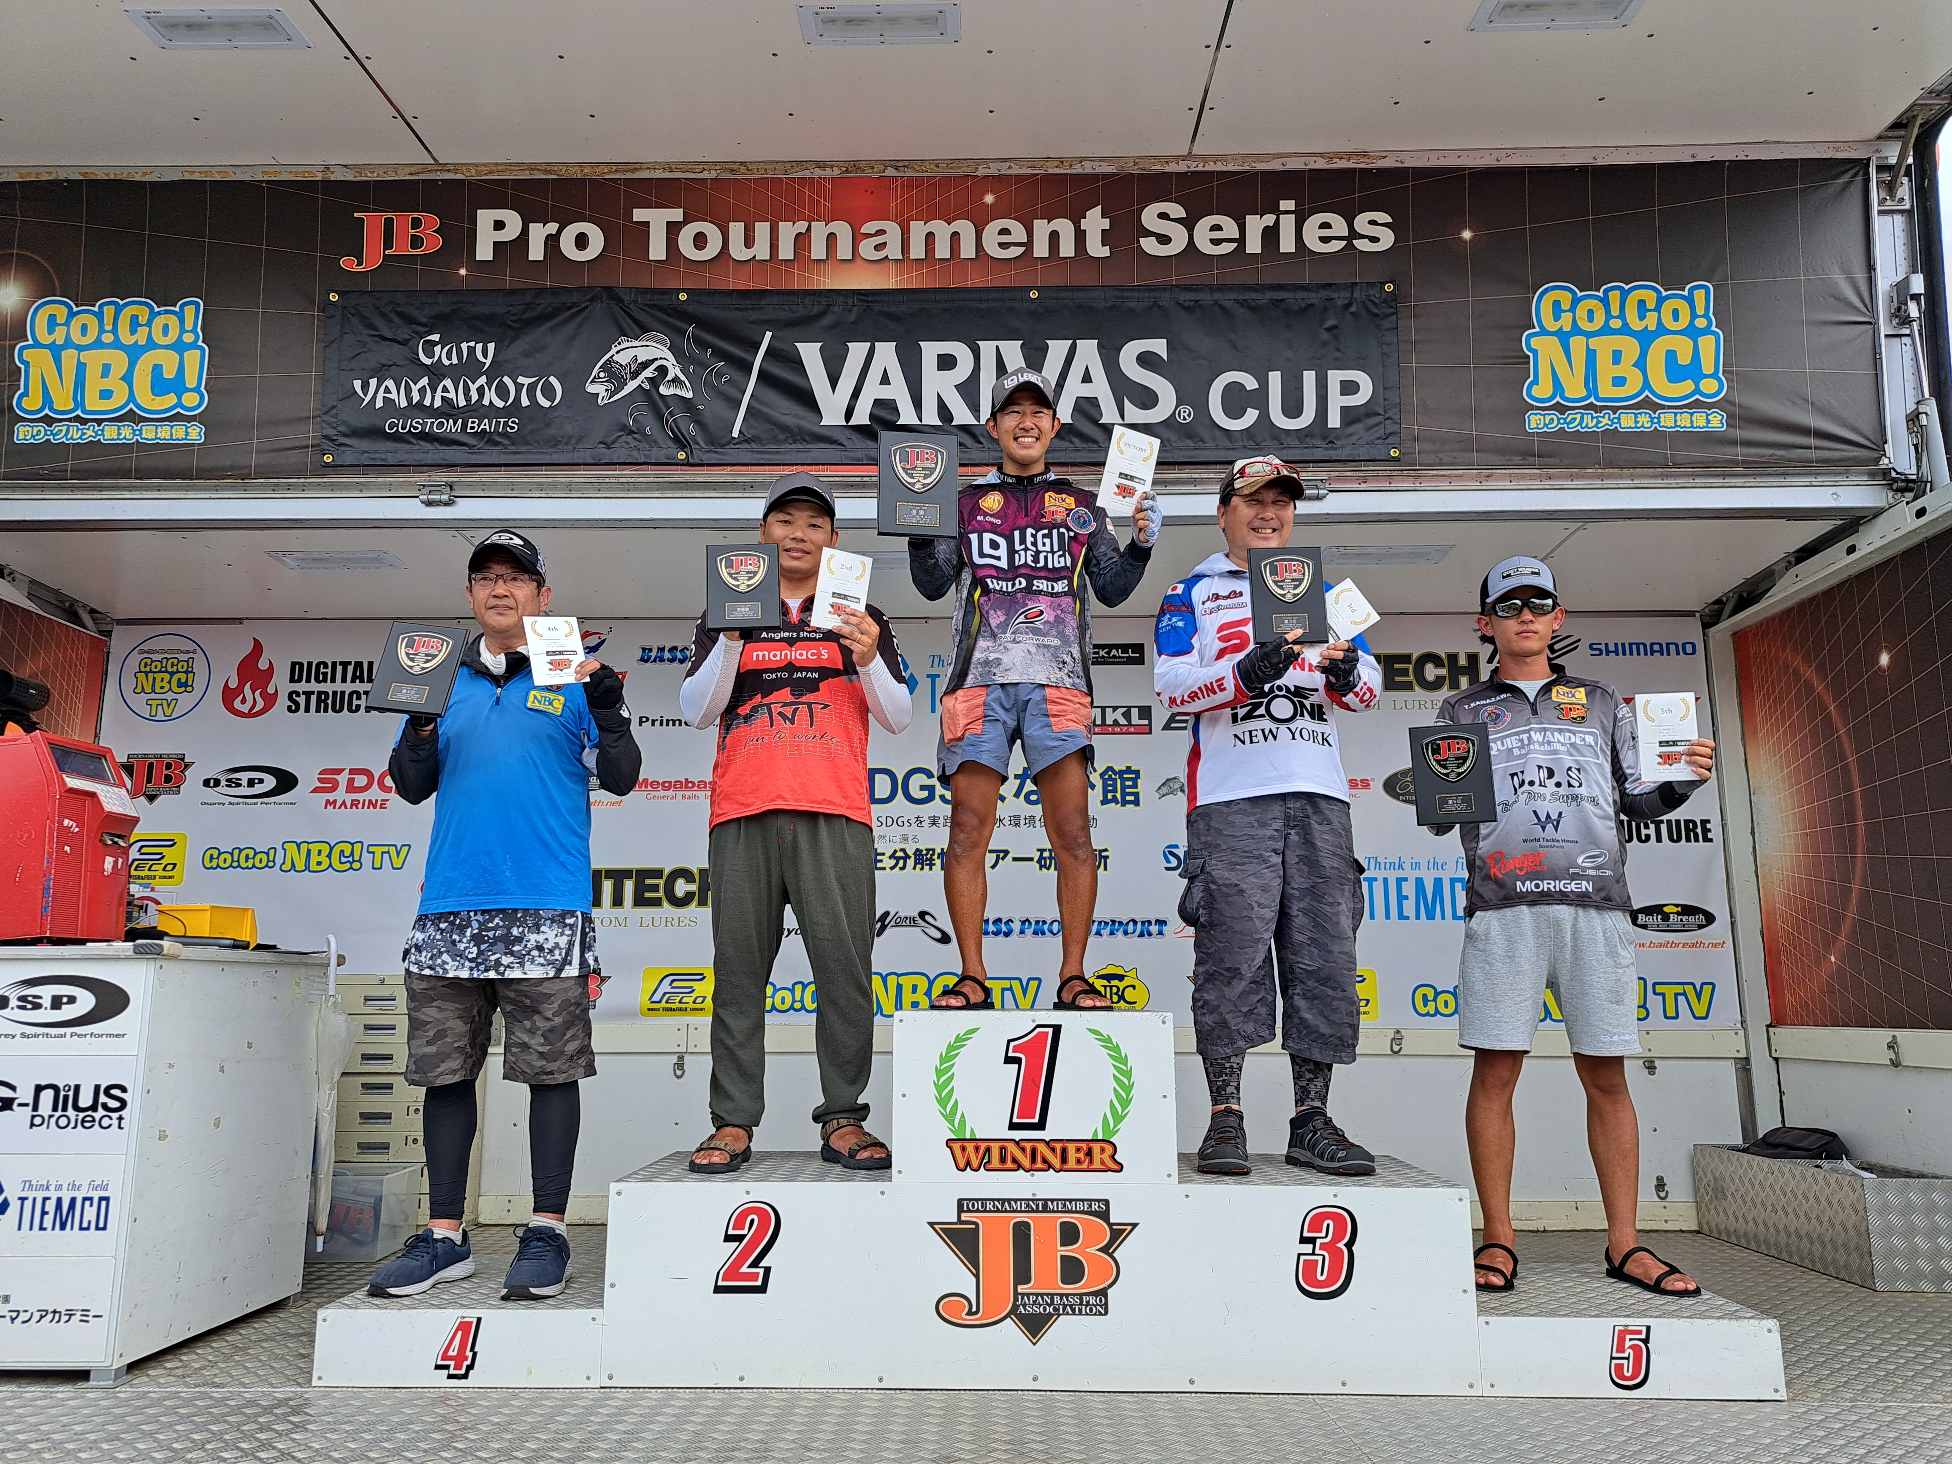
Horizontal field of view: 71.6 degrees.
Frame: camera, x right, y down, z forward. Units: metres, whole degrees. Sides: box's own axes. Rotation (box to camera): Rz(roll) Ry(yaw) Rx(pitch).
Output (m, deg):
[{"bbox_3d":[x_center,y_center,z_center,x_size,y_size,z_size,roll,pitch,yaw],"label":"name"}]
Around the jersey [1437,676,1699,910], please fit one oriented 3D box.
[{"bbox_3d":[1.424,0.136,3.327,0.580,0.630,0.360,-3,-11,15],"label":"jersey"}]

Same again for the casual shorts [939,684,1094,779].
[{"bbox_3d":[0.101,-0.025,3.431,0.390,0.320,0.260,0,-11,1],"label":"casual shorts"}]

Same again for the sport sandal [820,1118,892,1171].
[{"bbox_3d":[-0.285,0.974,3.219,0.107,0.105,0.270,5,-12,-22],"label":"sport sandal"}]

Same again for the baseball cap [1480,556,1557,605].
[{"bbox_3d":[1.367,-0.407,3.424,0.178,0.138,0.262,-3,-5,16],"label":"baseball cap"}]

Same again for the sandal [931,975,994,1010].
[{"bbox_3d":[-0.032,0.638,3.299,0.100,0.085,0.260,-5,-12,26],"label":"sandal"}]

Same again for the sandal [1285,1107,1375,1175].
[{"bbox_3d":[0.842,0.973,3.220,0.110,0.125,0.290,4,-12,-18],"label":"sandal"}]

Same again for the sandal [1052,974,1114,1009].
[{"bbox_3d":[0.263,0.637,3.293,0.100,0.085,0.260,5,-12,-23],"label":"sandal"}]

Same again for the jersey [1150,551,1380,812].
[{"bbox_3d":[0.732,-0.129,3.411,0.528,0.652,0.380,0,-11,-2],"label":"jersey"}]

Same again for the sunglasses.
[{"bbox_3d":[1.375,-0.302,3.419,0.148,0.050,0.152,-3,-8,15],"label":"sunglasses"}]

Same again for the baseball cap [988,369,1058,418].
[{"bbox_3d":[0.126,-0.901,3.594,0.170,0.130,0.260,0,-1,-1],"label":"baseball cap"}]

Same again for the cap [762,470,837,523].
[{"bbox_3d":[-0.449,-0.622,3.484,0.180,0.135,0.265,2,-5,-8],"label":"cap"}]

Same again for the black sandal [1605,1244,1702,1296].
[{"bbox_3d":[1.585,1.253,3.168,0.100,0.080,0.265,3,-11,-15],"label":"black sandal"}]

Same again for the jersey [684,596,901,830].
[{"bbox_3d":[-0.450,-0.063,3.401,0.550,0.620,0.320,1,-11,-4],"label":"jersey"}]

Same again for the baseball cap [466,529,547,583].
[{"bbox_3d":[-1.213,-0.459,3.496,0.175,0.130,0.260,1,-1,-6],"label":"baseball cap"}]

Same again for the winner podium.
[{"bbox_3d":[0.144,1.056,3.197,3.075,0.778,0.607,0,-11,1],"label":"winner podium"}]

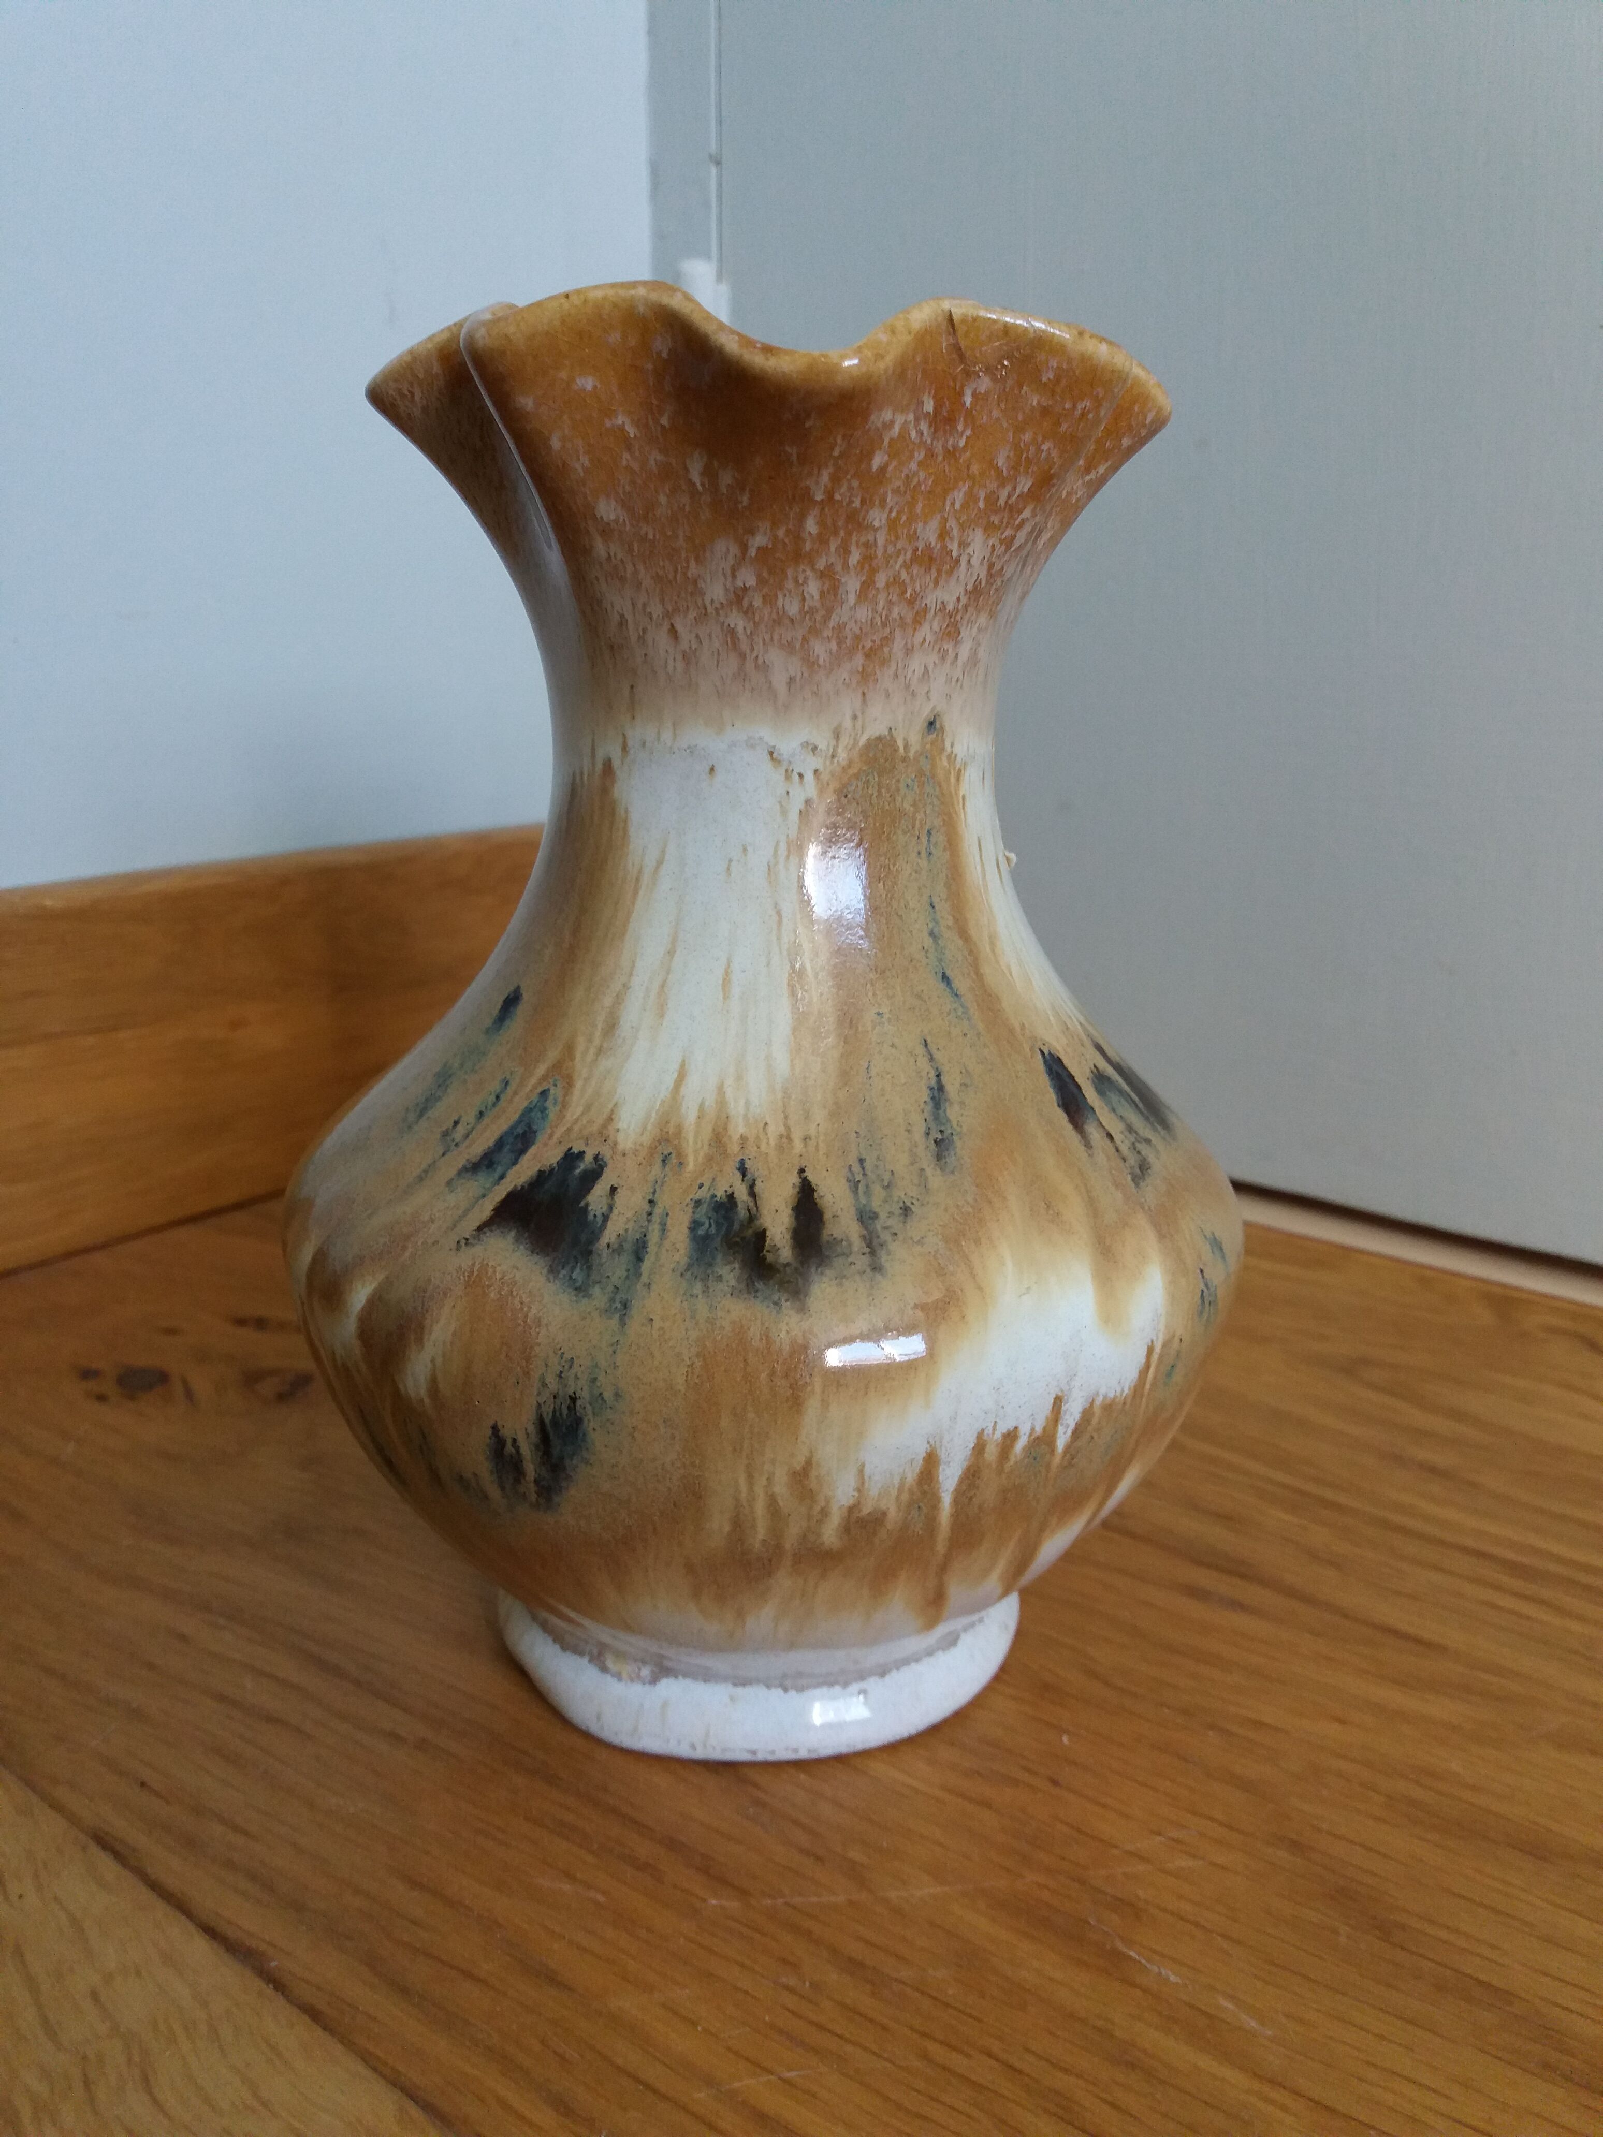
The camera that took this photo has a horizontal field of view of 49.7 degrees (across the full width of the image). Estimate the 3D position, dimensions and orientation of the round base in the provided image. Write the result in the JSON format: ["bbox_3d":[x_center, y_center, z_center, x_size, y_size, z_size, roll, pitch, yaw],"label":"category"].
[{"bbox_3d":[-0.007,0.086,0.297,0.089,0.018,0.089,0,15,0],"label":"round base"}]

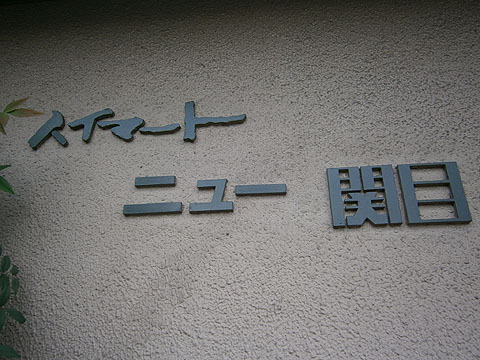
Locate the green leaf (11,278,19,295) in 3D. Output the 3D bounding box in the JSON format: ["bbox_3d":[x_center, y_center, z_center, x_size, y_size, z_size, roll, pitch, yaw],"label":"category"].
[{"bbox_3d":[-0.730,0.346,1.170,0.026,0.052,0.020,-3,-20,3],"label":"green leaf"}]

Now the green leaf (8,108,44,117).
[{"bbox_3d":[-0.663,-0.210,1.120,0.112,0.028,0.030,-3,-20,3],"label":"green leaf"}]

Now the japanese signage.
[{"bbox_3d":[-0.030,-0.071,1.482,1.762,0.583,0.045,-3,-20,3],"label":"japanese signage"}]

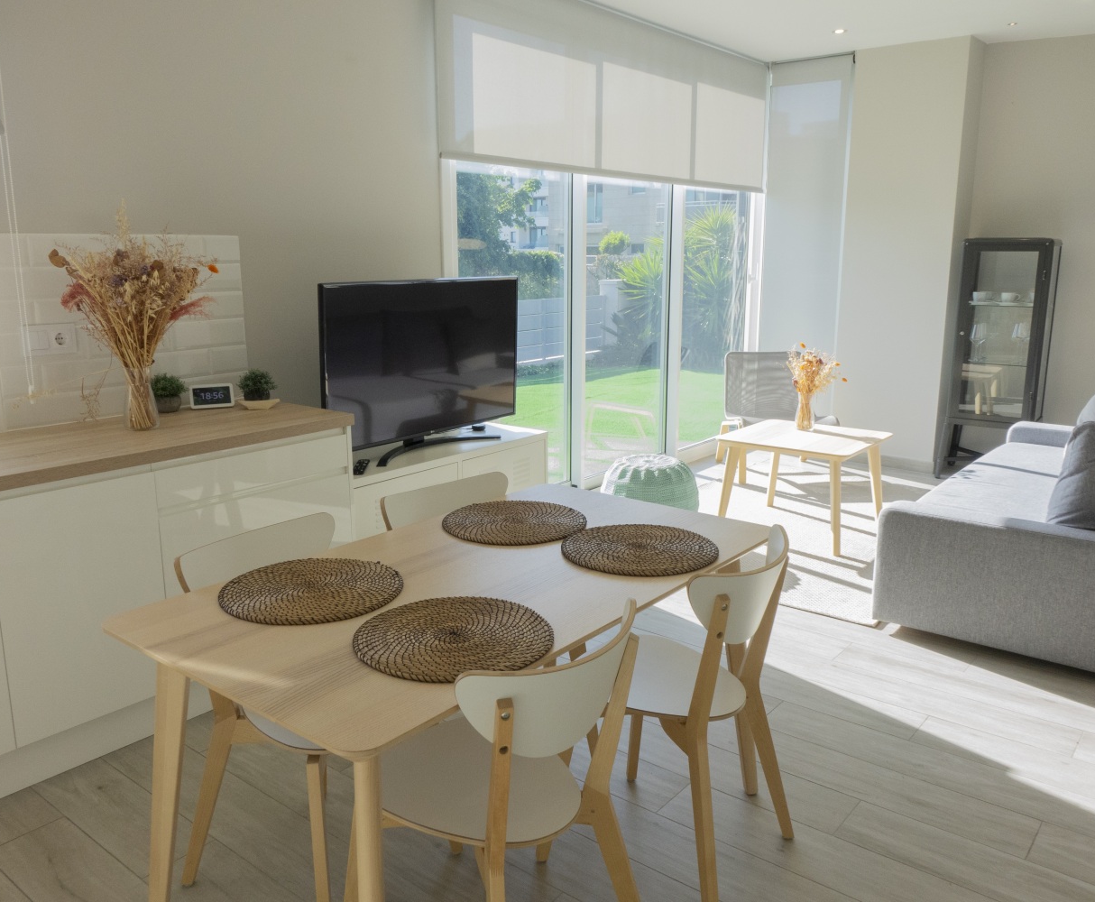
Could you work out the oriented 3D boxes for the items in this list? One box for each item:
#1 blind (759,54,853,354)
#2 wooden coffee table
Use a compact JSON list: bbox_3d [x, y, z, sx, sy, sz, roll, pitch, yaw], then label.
[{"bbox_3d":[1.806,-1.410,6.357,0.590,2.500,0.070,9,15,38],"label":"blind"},{"bbox_3d":[1.342,0.171,4.732,0.700,0.500,0.700,9,15,38],"label":"wooden coffee table"}]

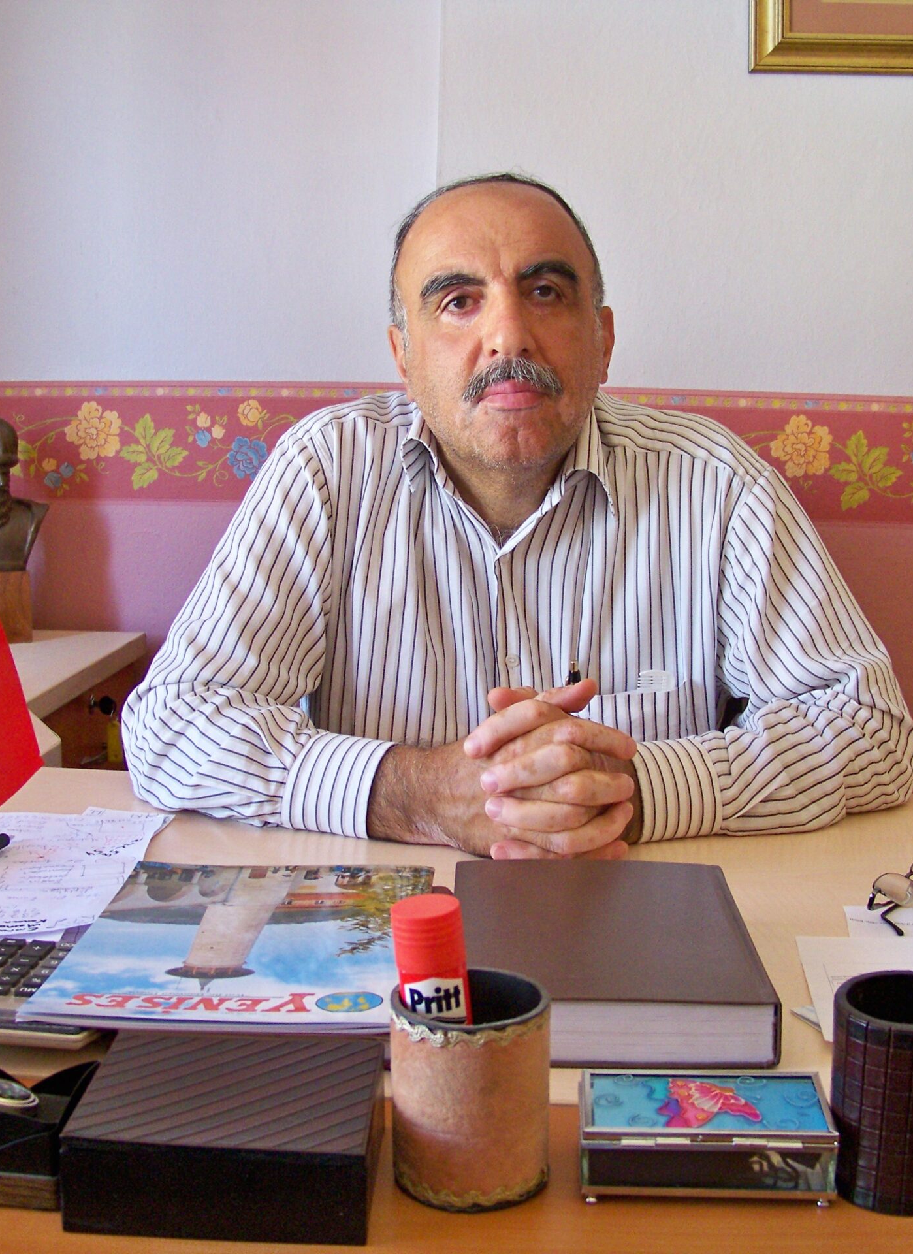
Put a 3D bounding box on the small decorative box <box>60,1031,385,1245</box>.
[{"bbox_3d":[-0.097,0.220,0.692,0.123,0.042,0.098,1,9,2],"label":"small decorative box"}]

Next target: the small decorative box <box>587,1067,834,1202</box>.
[{"bbox_3d":[0.109,0.225,0.705,0.107,0.032,0.059,1,9,2],"label":"small decorative box"}]

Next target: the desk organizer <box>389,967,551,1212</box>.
[{"bbox_3d":[0.007,0.201,0.697,0.069,0.080,0.069,0,9,0],"label":"desk organizer"}]

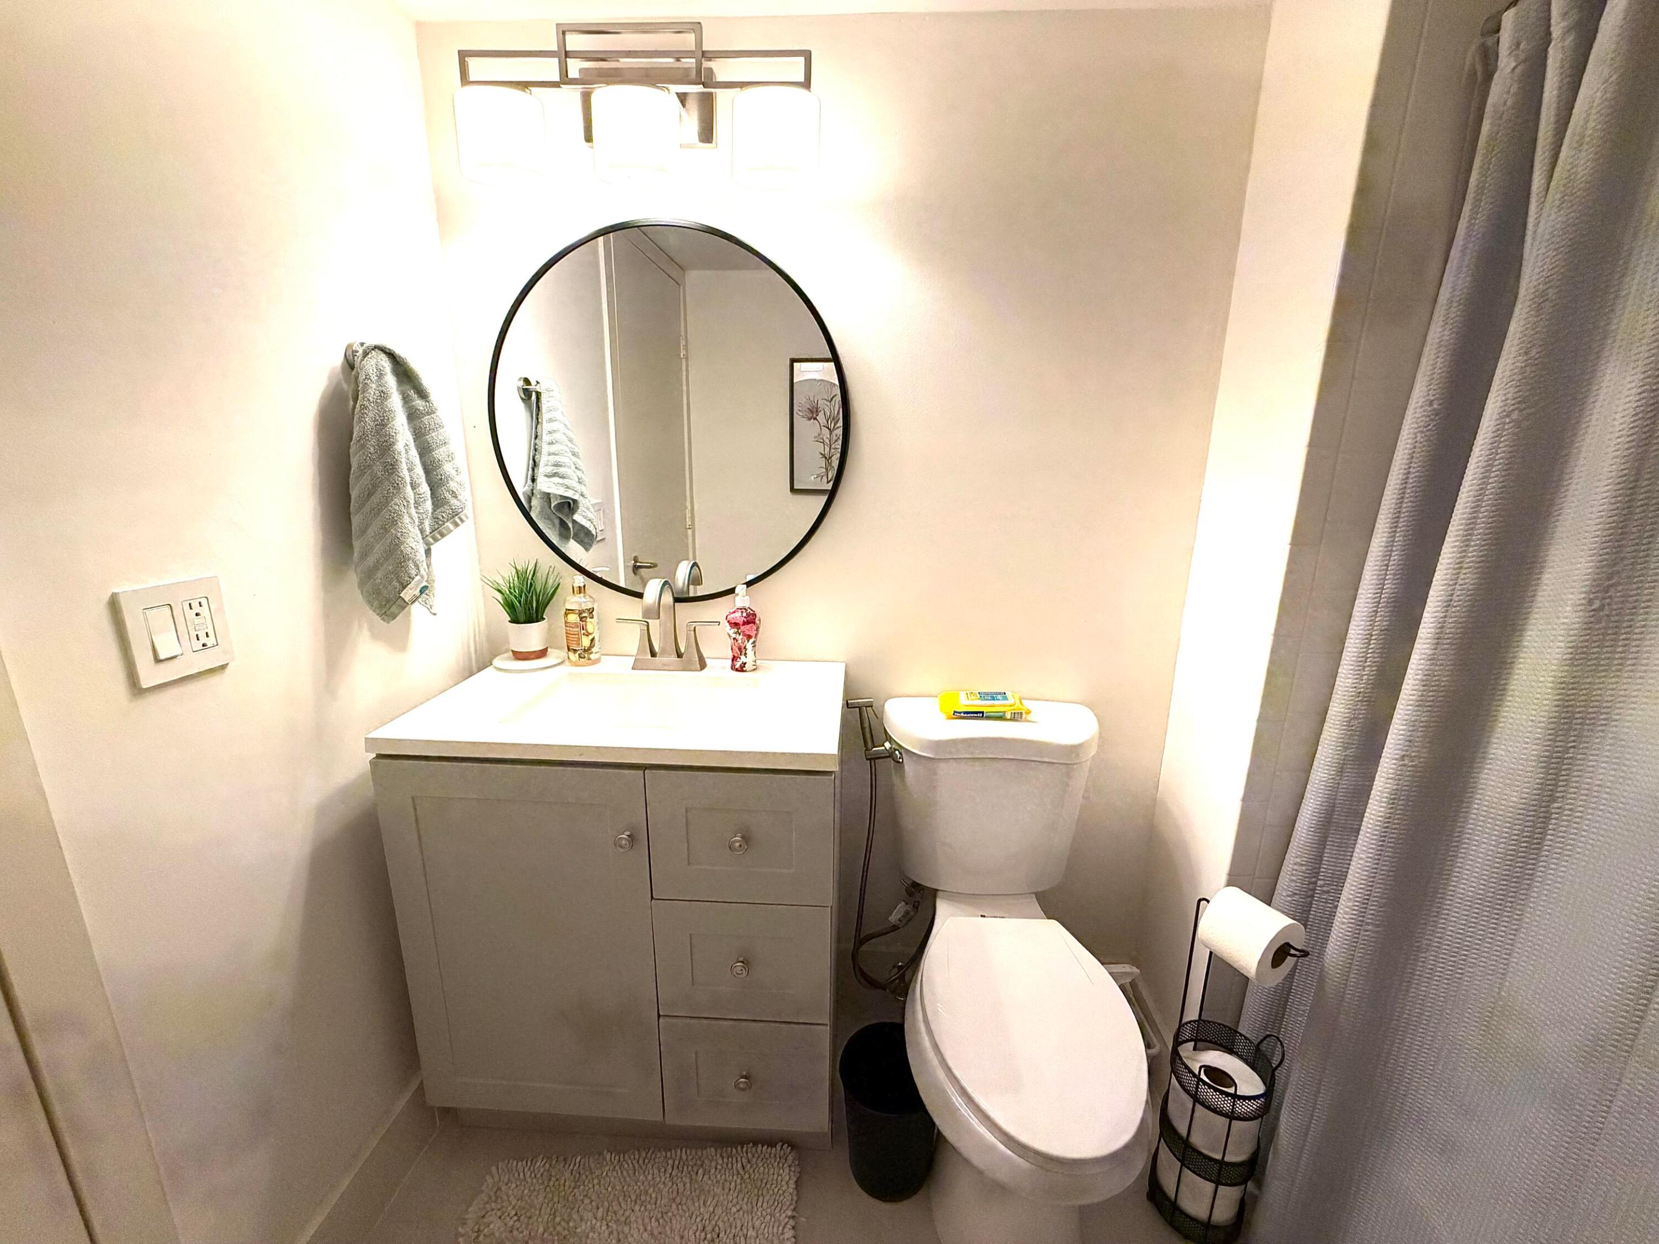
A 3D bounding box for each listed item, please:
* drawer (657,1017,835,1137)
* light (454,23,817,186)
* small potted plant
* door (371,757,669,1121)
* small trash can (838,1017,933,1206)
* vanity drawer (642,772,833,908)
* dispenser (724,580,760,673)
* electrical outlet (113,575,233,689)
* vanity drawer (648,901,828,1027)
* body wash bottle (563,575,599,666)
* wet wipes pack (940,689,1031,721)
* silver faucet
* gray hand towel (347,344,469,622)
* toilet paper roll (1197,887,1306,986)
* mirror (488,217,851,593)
[{"bbox_3d":[-0.148,0.796,1.387,0.308,0.243,0.360,2,14,3],"label":"drawer"},{"bbox_3d":[-0.346,-0.921,1.201,0.650,0.235,0.175,2,14,3],"label":"light"},{"bbox_3d":[-0.667,-0.023,1.464,0.170,0.223,0.142,2,14,3],"label":"small potted plant"},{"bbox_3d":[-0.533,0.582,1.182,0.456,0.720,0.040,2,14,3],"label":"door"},{"bbox_3d":[0.116,0.935,1.275,0.197,0.233,0.197,1,14,0],"label":"small trash can"},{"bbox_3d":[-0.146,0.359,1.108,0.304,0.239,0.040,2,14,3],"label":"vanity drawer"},{"bbox_3d":[-0.187,0.010,1.451,0.073,0.192,0.050,7,15,22],"label":"dispenser"},{"bbox_3d":[-0.806,0.010,0.833,0.013,0.117,0.118,2,14,3],"label":"electrical outlet"},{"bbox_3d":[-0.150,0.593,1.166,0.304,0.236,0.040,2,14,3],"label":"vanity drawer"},{"bbox_3d":[-0.546,-0.006,1.482,0.075,0.198,0.068,3,14,8],"label":"body wash bottle"},{"bbox_3d":[0.328,0.176,1.436,0.182,0.036,0.094,2,14,3],"label":"wet wipes pack"},{"bbox_3d":[-0.353,0.011,1.410,0.229,0.209,0.157,2,14,3],"label":"silver faucet"},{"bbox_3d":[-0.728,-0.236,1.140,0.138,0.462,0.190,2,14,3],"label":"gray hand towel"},{"bbox_3d":[0.682,0.507,1.087,0.112,0.112,0.100,-6,16,-24],"label":"toilet paper roll"},{"bbox_3d":[-0.337,-0.416,1.406,0.765,0.765,0.026,2,14,3],"label":"mirror"}]

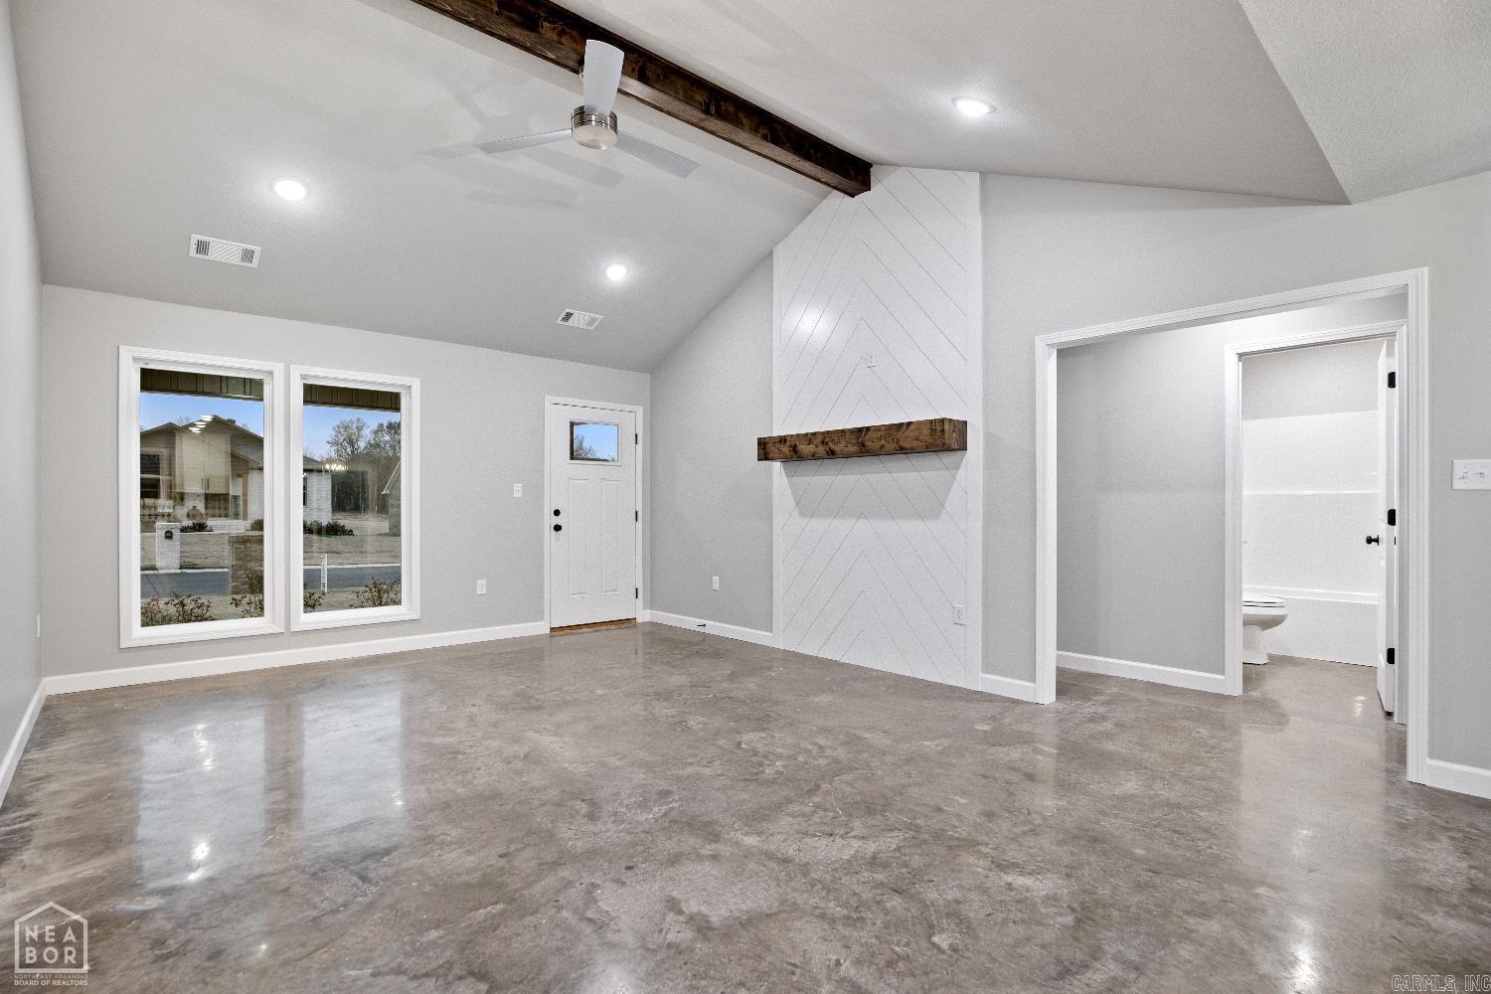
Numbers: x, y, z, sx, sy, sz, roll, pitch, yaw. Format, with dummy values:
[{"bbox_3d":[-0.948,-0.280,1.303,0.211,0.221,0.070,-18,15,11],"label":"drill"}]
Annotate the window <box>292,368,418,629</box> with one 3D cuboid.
[{"bbox_3d":[-2.853,0.015,4.888,0.830,1.855,0.110,0,0,-38],"label":"window"}]

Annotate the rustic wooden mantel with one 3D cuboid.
[{"bbox_3d":[0.738,-0.374,4.546,1.520,0.185,0.265,0,0,45],"label":"rustic wooden mantel"}]

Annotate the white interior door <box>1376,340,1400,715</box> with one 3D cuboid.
[{"bbox_3d":[3.754,0.162,3.881,0.040,2.030,0.710,0,0,41],"label":"white interior door"}]

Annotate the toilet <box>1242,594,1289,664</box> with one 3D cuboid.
[{"bbox_3d":[3.590,0.825,4.950,0.720,0.760,0.420,0,0,45],"label":"toilet"}]

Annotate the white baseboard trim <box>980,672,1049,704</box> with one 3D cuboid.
[{"bbox_3d":[1.569,1.131,3.910,0.360,0.105,0.020,0,0,45],"label":"white baseboard trim"}]

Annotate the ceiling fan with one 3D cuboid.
[{"bbox_3d":[-0.747,-1.980,3.303,1.220,0.330,1.120,0,0,-17],"label":"ceiling fan"}]

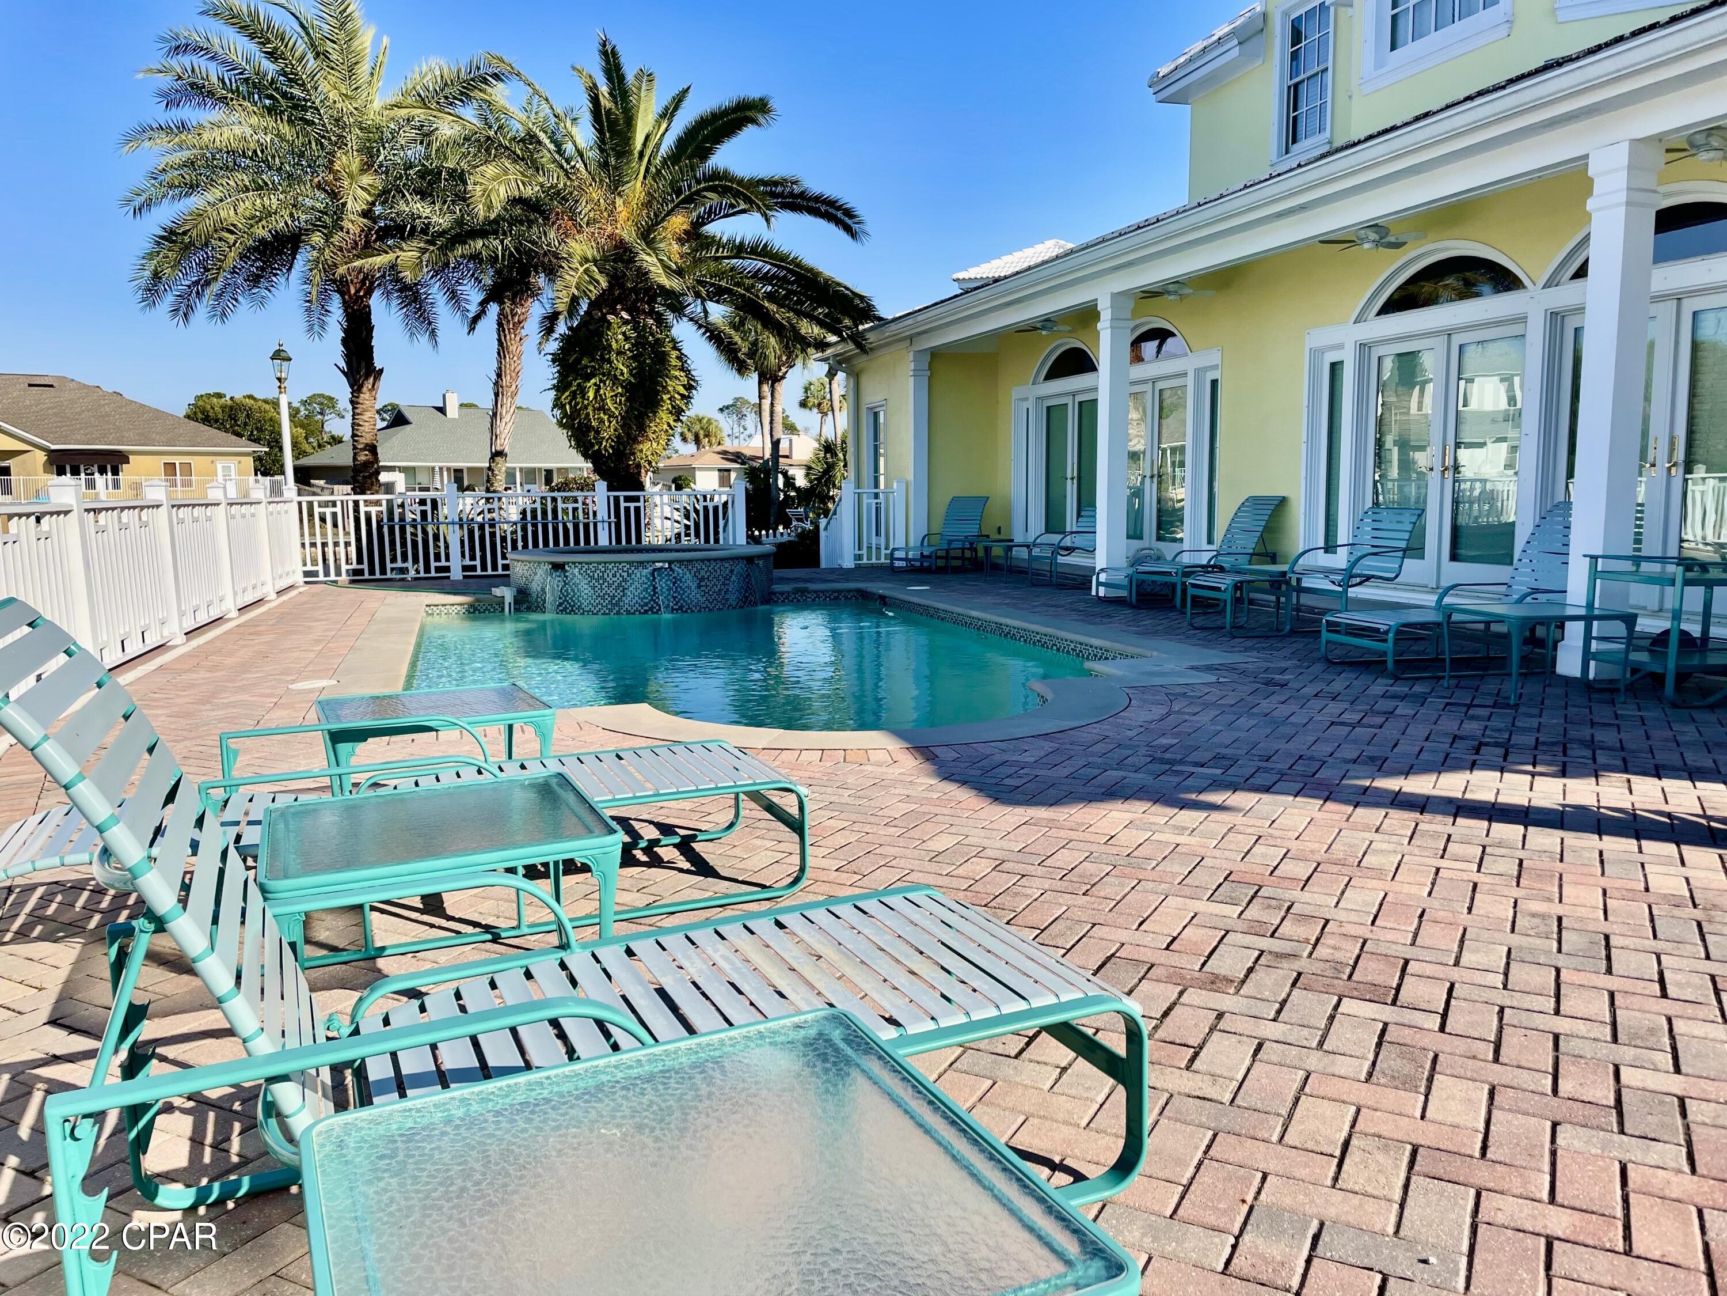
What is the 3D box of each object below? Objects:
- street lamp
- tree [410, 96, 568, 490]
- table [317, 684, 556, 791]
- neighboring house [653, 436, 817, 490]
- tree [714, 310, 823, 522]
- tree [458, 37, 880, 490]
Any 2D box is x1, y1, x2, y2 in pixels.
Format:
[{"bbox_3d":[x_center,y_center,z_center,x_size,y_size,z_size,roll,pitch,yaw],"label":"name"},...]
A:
[{"bbox_3d":[-7.179,-2.819,16.023,0.300,1.875,0.300,-2,7,-16],"label":"street lamp"},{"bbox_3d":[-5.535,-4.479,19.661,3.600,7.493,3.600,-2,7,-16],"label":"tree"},{"bbox_3d":[-1.365,0.409,4.138,0.645,0.455,0.645,-4,8,-25],"label":"table"},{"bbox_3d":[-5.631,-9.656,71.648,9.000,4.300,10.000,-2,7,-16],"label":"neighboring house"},{"bbox_3d":[-2.336,-5.202,31.726,2.900,5.989,2.900,-2,7,-16],"label":"tree"},{"bbox_3d":[-3.012,-4.625,18.807,6.100,7.952,6.000,-2,7,-16],"label":"tree"}]

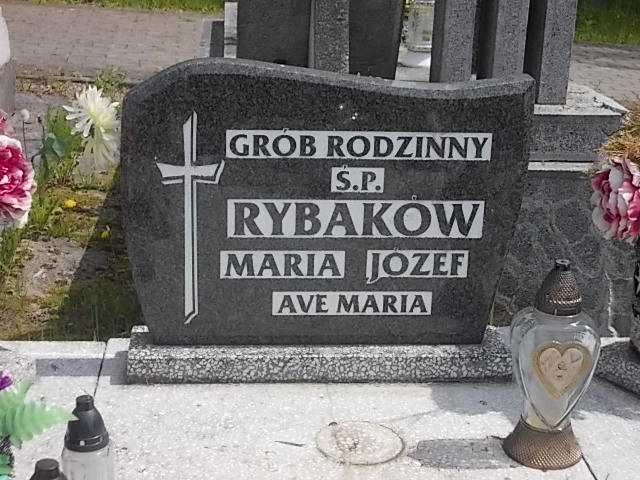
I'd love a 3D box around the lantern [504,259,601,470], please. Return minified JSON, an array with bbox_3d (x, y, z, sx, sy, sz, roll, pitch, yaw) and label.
[{"bbox_3d":[0.366,0.186,1.739,0.135,0.325,0.125,-1,19,-7],"label":"lantern"}]

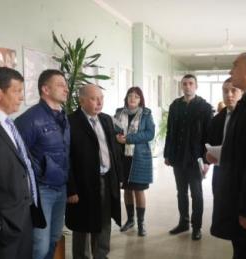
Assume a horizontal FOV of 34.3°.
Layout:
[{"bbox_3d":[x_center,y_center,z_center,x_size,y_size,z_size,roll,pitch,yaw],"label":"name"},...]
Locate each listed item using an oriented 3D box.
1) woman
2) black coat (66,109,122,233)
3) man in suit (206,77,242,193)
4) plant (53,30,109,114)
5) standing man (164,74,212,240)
[{"bbox_3d":[0.129,0.350,4.466,0.500,1.640,0.380,1,5,16],"label":"woman"},{"bbox_3d":[-0.241,0.346,3.312,0.520,1.045,0.360,-4,6,-37],"label":"black coat"},{"bbox_3d":[0.829,0.439,3.129,0.500,1.690,0.420,3,6,35],"label":"man in suit"},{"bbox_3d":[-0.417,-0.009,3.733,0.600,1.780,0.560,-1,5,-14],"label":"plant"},{"bbox_3d":[0.712,0.294,4.361,0.540,1.770,0.380,1,5,13],"label":"standing man"}]

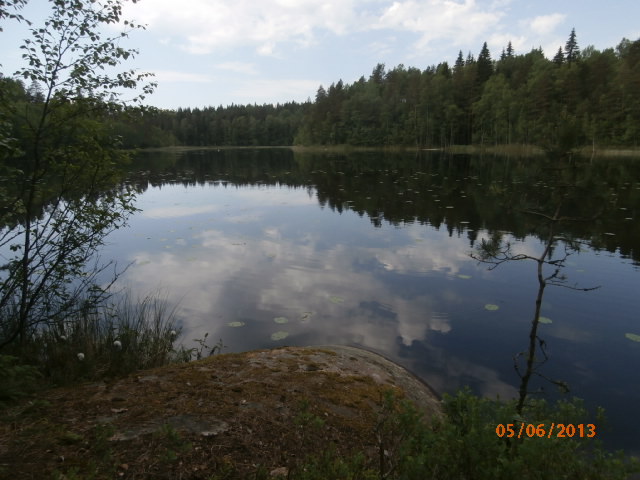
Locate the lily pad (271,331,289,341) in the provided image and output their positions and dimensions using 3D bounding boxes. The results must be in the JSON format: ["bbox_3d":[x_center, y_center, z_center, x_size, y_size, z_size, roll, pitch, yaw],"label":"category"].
[{"bbox_3d":[-0.412,0.976,4.585,0.170,0.013,0.230,3,13,12],"label":"lily pad"}]

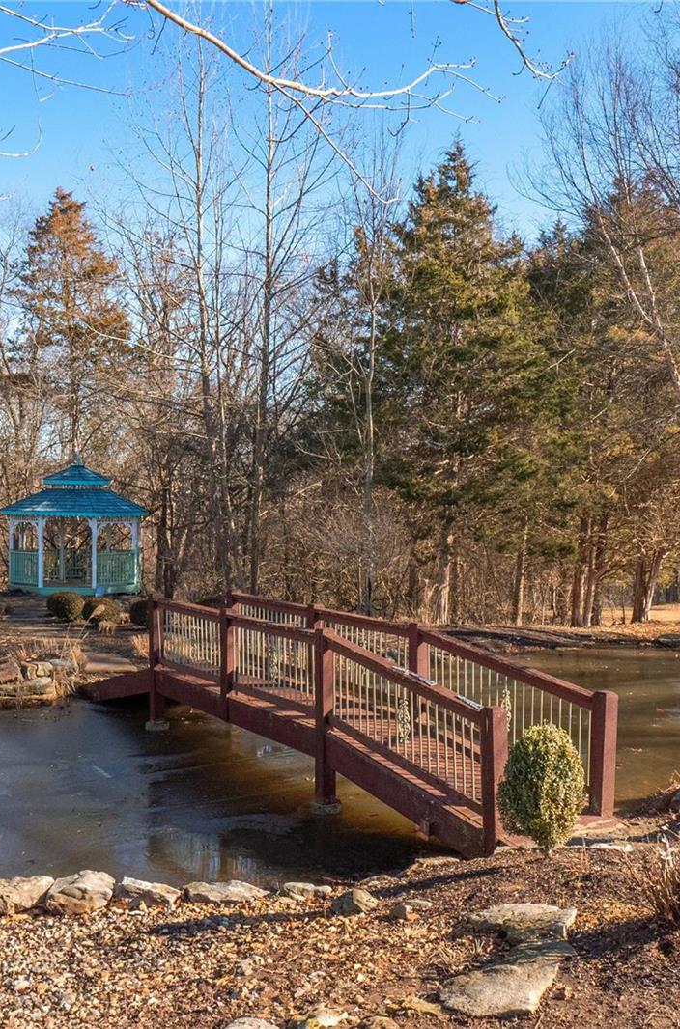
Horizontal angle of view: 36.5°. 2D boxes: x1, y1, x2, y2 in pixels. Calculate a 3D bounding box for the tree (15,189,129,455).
[{"bbox_3d":[-9.089,-4.431,35.000,3.800,13.200,3.800,0,0,-14],"label":"tree"}]

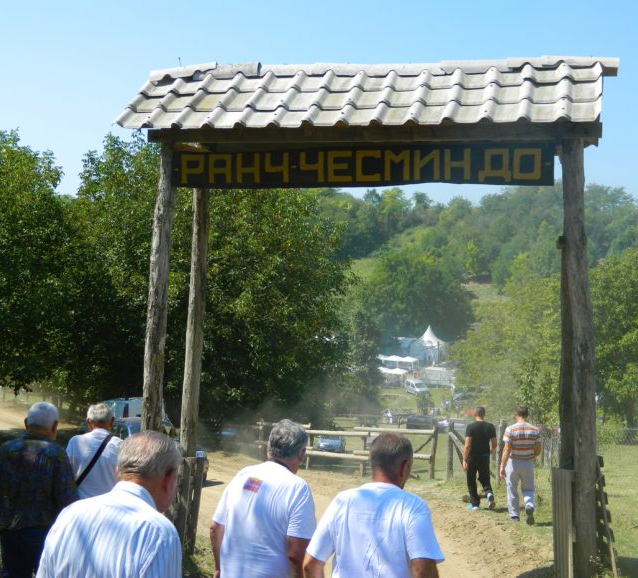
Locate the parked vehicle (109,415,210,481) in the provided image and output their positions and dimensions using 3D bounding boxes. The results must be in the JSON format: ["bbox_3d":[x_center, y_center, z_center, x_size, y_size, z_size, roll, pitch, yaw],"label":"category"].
[{"bbox_3d":[-4.290,3.838,22.300,1.750,1.500,4.200,3,-6,-30],"label":"parked vehicle"}]

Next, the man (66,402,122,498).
[{"bbox_3d":[-1.570,1.658,6.327,0.540,1.730,0.360,0,-5,5],"label":"man"}]

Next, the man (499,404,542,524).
[{"bbox_3d":[3.037,2.630,13.750,0.650,1.770,0.600,1,-6,-7],"label":"man"}]

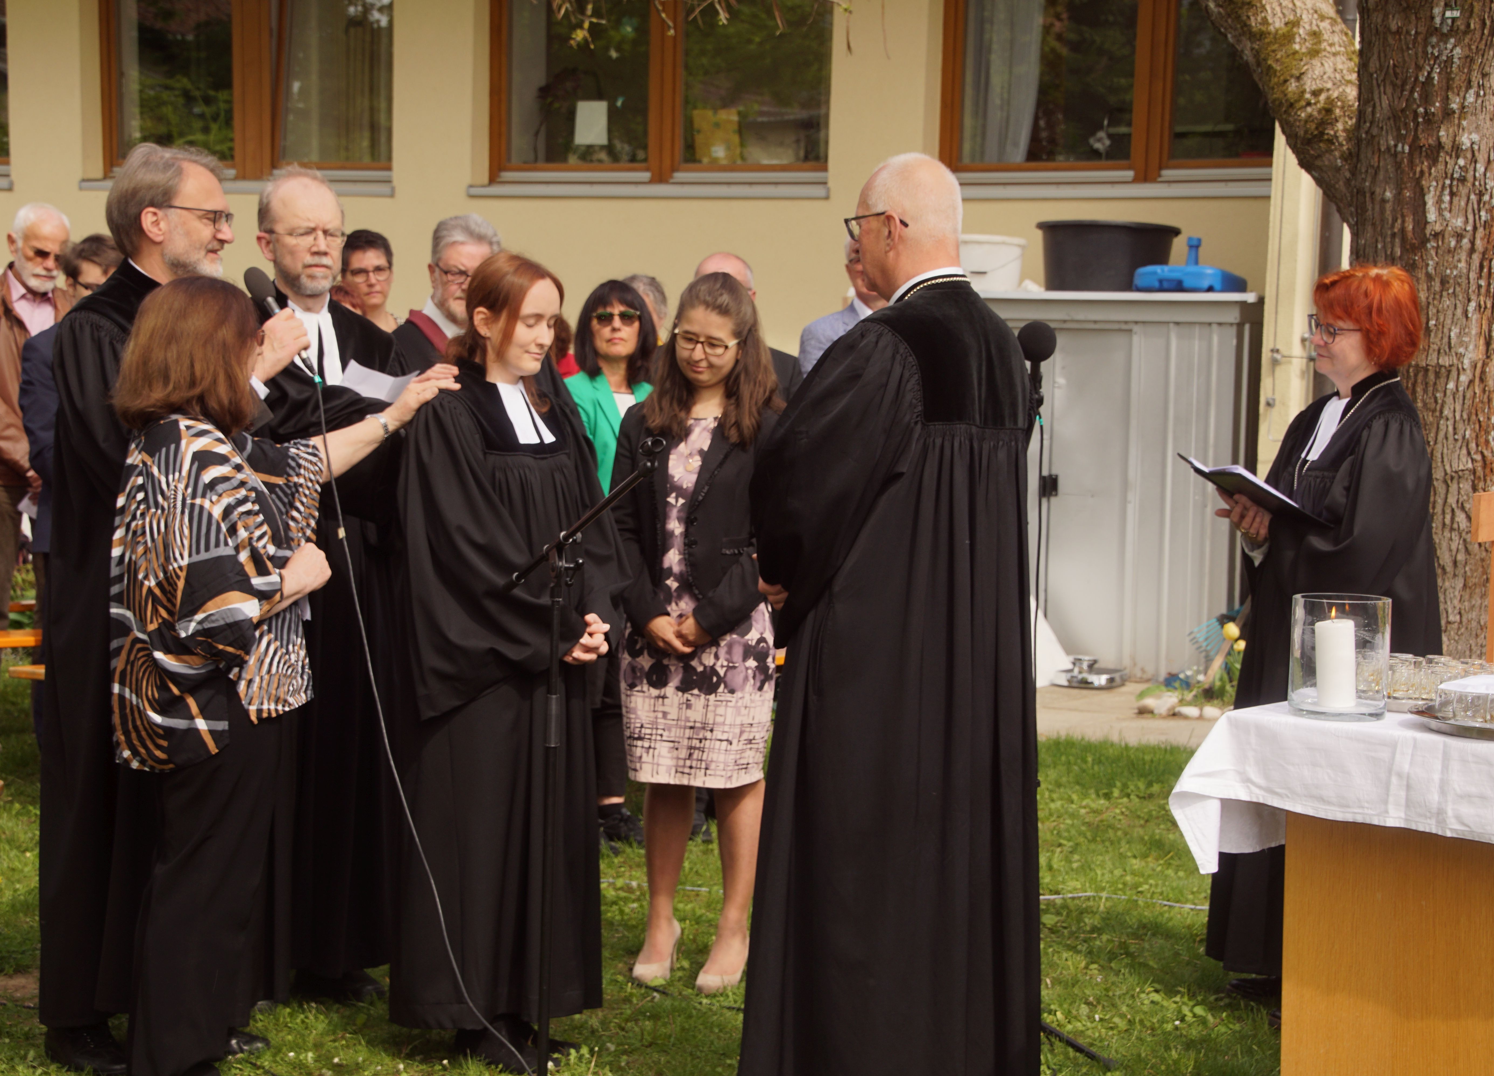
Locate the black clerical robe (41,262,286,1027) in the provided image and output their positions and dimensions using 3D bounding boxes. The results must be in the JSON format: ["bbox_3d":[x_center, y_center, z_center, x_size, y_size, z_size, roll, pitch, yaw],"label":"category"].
[{"bbox_3d":[-1.190,0.225,6.859,0.490,1.572,0.560,2,6,2],"label":"black clerical robe"}]

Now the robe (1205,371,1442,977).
[{"bbox_3d":[1.290,0.311,7.517,0.470,1.366,0.520,-2,6,-29],"label":"robe"}]

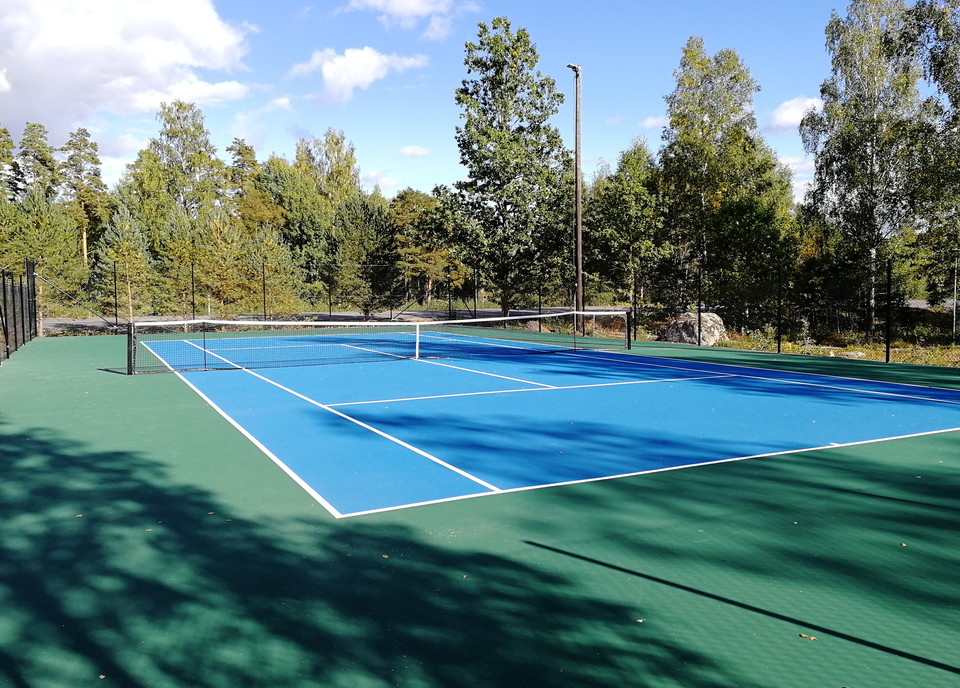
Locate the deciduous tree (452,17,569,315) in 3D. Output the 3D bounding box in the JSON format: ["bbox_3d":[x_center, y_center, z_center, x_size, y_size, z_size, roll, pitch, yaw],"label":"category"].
[{"bbox_3d":[1.779,-9.931,42.927,7.000,17.110,7.000,0,4,0],"label":"deciduous tree"}]

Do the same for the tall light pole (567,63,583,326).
[{"bbox_3d":[3.862,-5.830,30.339,0.650,10.780,0.300,-1,4,-16],"label":"tall light pole"}]

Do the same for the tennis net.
[{"bbox_3d":[-1.520,-0.133,18.500,12.900,1.080,0.100,-2,4,-27],"label":"tennis net"}]

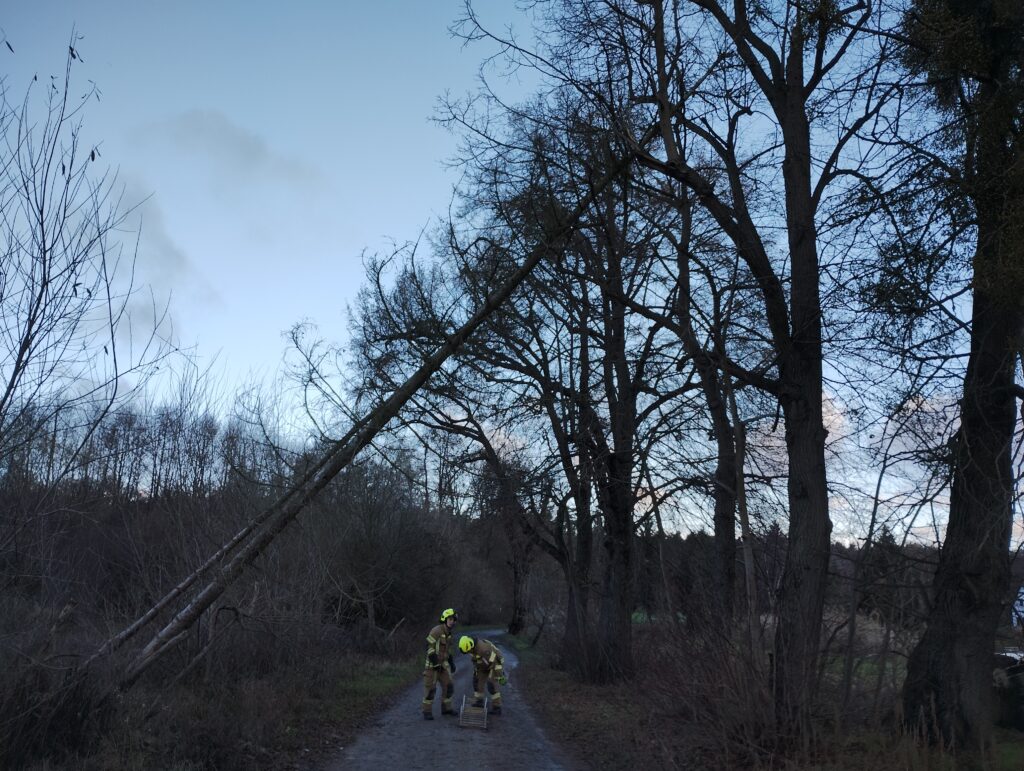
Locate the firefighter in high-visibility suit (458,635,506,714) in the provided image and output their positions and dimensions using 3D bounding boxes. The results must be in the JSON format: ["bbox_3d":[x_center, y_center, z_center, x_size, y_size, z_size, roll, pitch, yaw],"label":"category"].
[{"bbox_3d":[-0.516,5.085,14.519,0.650,1.340,0.800,-12,-19,36],"label":"firefighter in high-visibility suit"}]

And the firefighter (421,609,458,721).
[{"bbox_3d":[-1.258,4.810,14.388,0.620,1.800,0.580,12,-19,-36],"label":"firefighter"}]

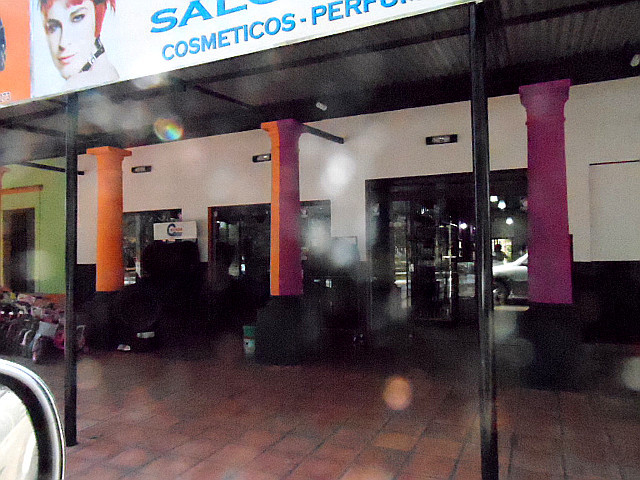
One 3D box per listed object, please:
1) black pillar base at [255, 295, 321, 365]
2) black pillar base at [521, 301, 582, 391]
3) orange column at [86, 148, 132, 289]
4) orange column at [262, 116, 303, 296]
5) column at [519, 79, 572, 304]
[{"bbox_3d":[-0.412,1.107,5.659,0.559,0.819,0.559,-2,-2,23],"label":"black pillar base"},{"bbox_3d":[2.342,1.034,4.500,0.559,0.819,0.559,-2,-2,23],"label":"black pillar base"},{"bbox_3d":[-3.260,-0.311,6.896,0.456,2.170,0.456,-2,-2,23],"label":"orange column"},{"bbox_3d":[-0.431,-0.386,5.706,0.456,2.170,0.456,-2,-2,23],"label":"orange column"},{"bbox_3d":[2.323,-0.460,4.548,0.456,2.170,0.456,-2,-2,23],"label":"column"}]

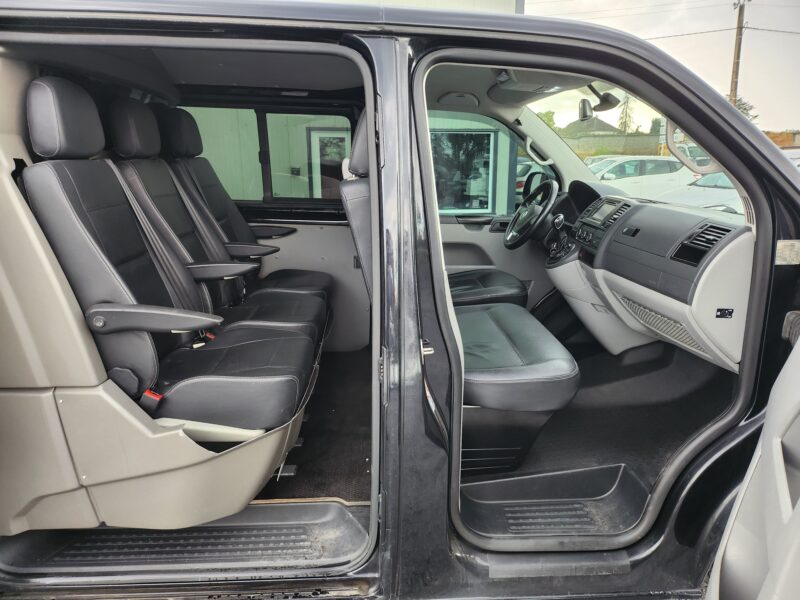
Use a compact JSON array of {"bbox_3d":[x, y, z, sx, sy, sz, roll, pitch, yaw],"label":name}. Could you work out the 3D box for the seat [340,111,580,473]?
[{"bbox_3d":[0.163,-0.080,1.837,0.690,1.110,0.770,-1,15,-3],"label":"seat"}]

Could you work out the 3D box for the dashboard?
[{"bbox_3d":[0.907,-0.156,2.260,0.520,0.620,1.550,-1,15,-3],"label":"dashboard"}]

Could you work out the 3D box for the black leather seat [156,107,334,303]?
[{"bbox_3d":[-0.724,-0.391,2.686,0.770,1.055,0.500,-1,15,-3],"label":"black leather seat"}]

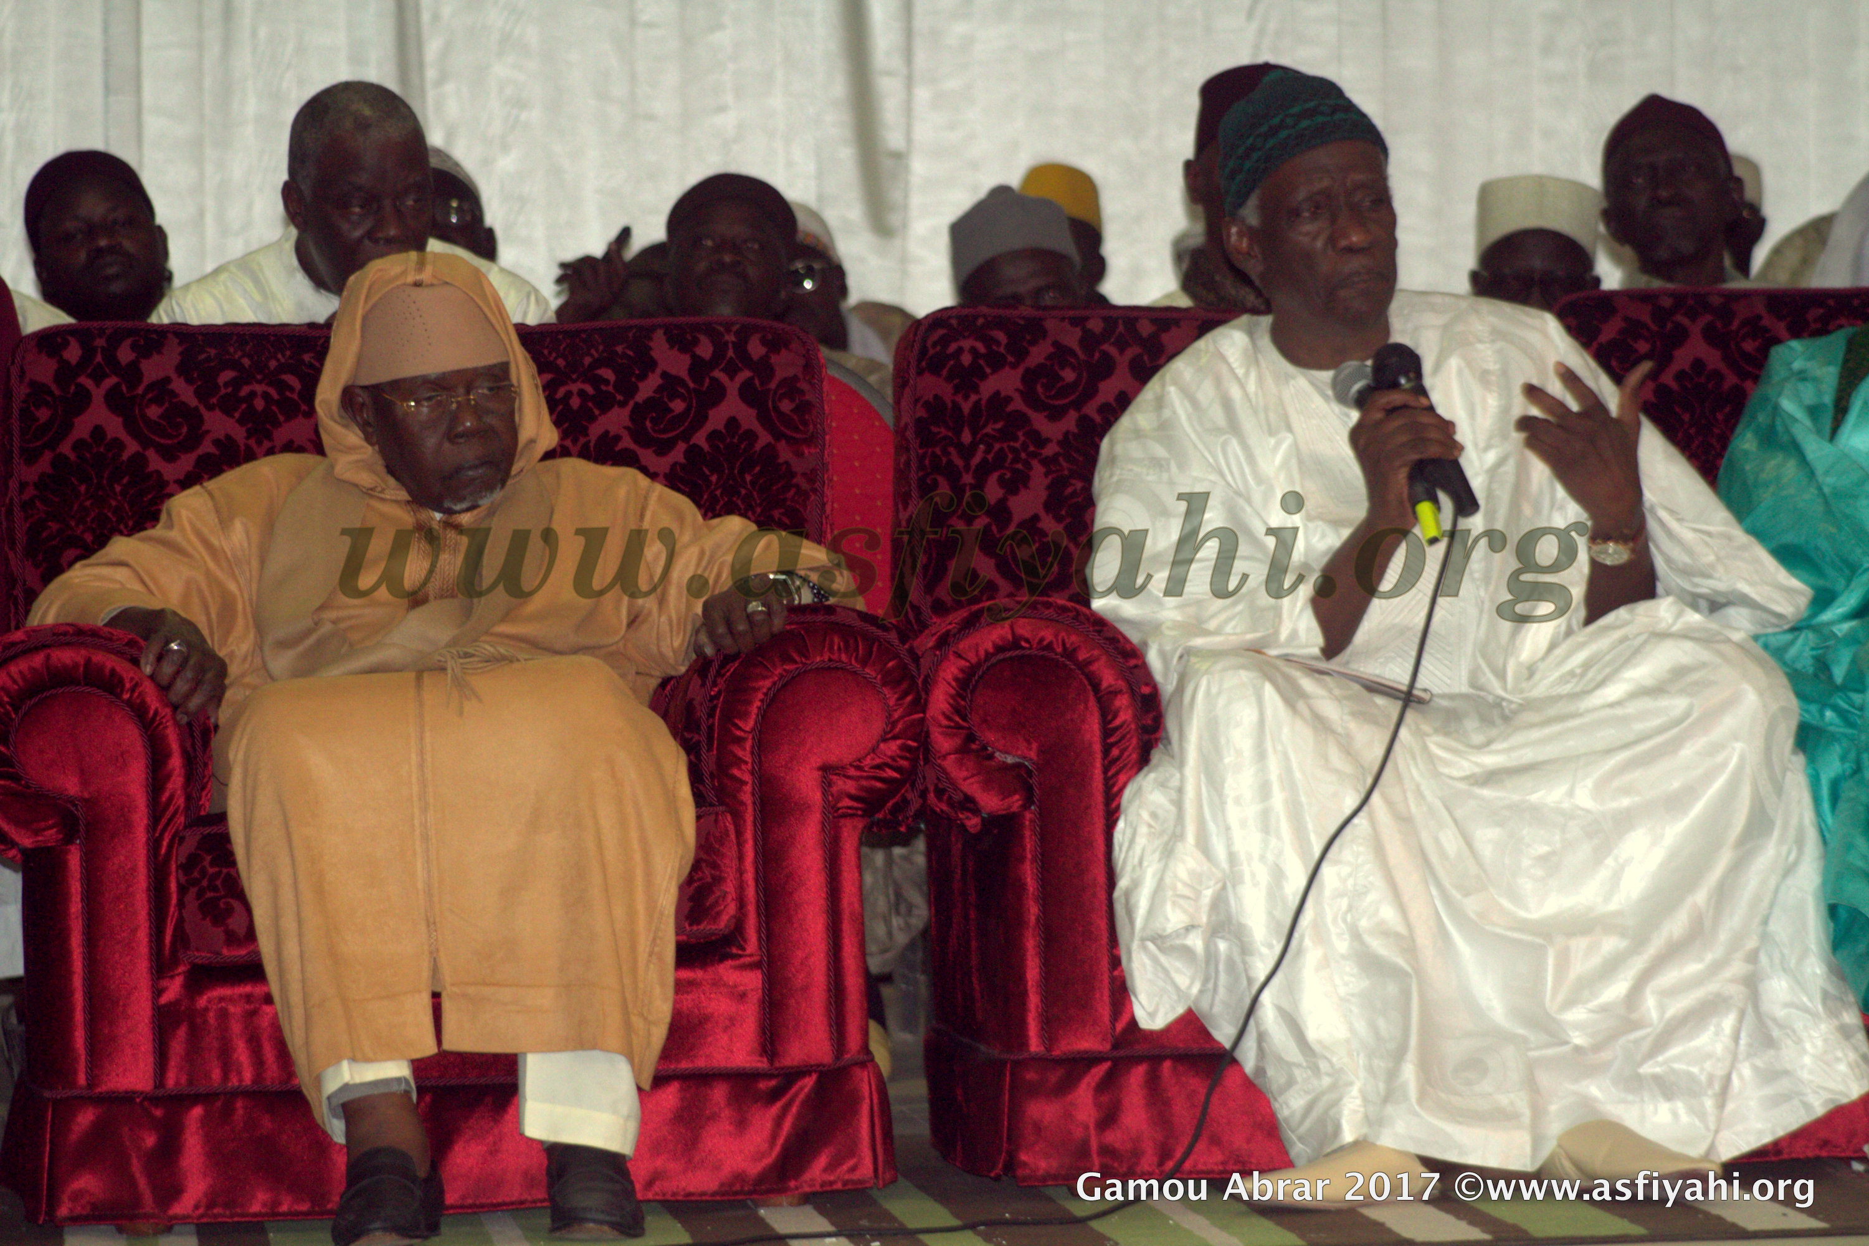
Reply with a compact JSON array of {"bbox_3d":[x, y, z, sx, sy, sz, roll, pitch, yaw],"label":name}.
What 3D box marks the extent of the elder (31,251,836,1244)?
[{"bbox_3d":[-0.533,0.060,9.950,0.890,0.950,0.740,-2,1,-5],"label":"elder"}]

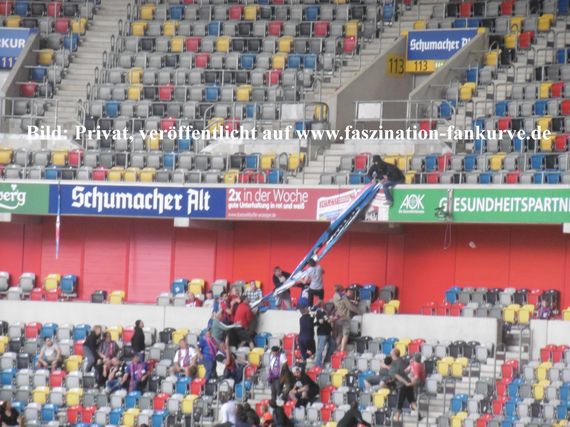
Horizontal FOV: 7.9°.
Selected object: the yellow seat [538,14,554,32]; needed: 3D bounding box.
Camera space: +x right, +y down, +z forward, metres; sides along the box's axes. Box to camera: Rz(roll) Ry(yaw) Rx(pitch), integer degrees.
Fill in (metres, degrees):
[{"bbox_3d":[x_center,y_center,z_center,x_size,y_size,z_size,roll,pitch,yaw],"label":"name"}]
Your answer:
[{"bbox_3d":[7.156,-5.199,112.600,0.420,0.480,0.300,2,3,41],"label":"yellow seat"}]

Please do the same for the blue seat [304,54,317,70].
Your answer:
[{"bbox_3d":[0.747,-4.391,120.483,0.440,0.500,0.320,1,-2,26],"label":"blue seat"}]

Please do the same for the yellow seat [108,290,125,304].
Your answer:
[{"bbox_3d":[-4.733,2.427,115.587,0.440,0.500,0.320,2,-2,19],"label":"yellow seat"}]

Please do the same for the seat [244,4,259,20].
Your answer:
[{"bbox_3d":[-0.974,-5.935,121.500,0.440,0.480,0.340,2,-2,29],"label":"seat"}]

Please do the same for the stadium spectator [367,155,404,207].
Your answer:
[{"bbox_3d":[2.745,-0.901,112.384,0.980,1.390,0.620,2,-2,-8],"label":"stadium spectator"}]

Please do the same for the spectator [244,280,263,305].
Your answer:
[{"bbox_3d":[-0.821,2.373,107.300,0.550,1.250,0.750,1,2,30],"label":"spectator"}]

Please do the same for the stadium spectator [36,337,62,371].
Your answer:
[{"bbox_3d":[-6.207,3.832,108.000,0.580,1.200,0.780,1,2,22],"label":"stadium spectator"}]

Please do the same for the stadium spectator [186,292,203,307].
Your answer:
[{"bbox_3d":[-2.419,2.580,110.000,0.520,0.950,0.650,2,-1,25],"label":"stadium spectator"}]

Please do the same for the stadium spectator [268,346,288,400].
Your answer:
[{"bbox_3d":[-0.214,4.371,110.000,0.500,1.690,0.350,2,-2,20],"label":"stadium spectator"}]

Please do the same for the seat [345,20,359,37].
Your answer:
[{"bbox_3d":[1.875,-5.215,116.000,0.440,0.470,0.320,1,-2,33],"label":"seat"}]

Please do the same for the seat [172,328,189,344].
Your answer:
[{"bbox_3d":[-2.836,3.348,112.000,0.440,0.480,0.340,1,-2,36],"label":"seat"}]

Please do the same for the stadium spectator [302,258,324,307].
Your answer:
[{"bbox_3d":[0.751,2.070,108.500,0.550,1.750,0.500,2,-1,-12],"label":"stadium spectator"}]

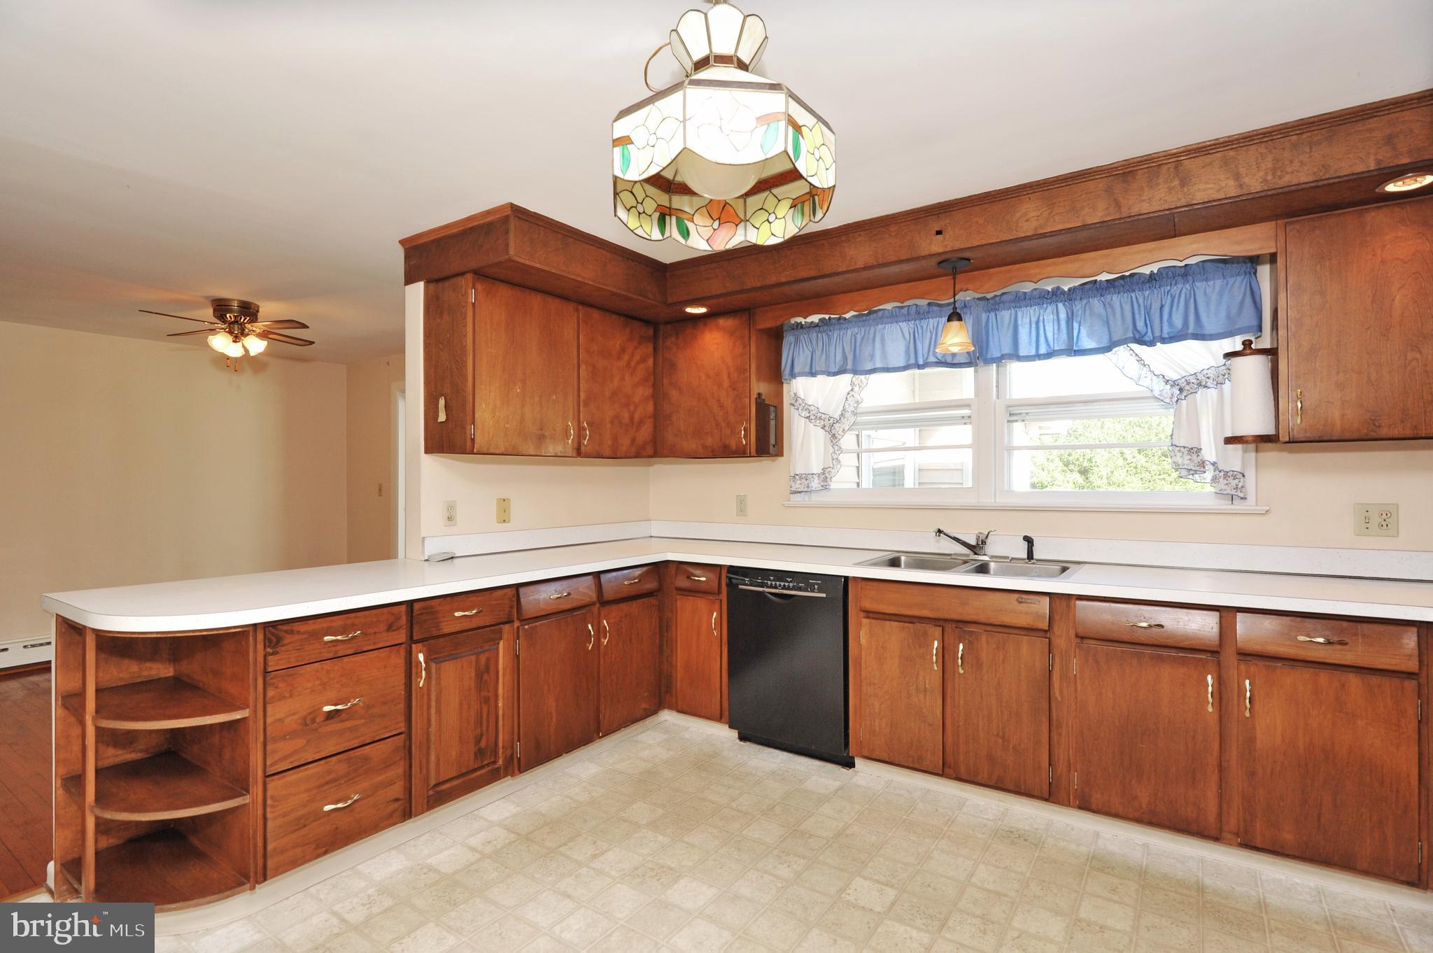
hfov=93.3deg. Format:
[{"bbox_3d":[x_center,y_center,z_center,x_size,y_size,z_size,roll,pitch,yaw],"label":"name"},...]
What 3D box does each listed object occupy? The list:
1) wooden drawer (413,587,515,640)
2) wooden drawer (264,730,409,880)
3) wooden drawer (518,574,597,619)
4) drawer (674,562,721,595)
[{"bbox_3d":[-1.094,0.512,2.639,0.400,0.130,0.437,0,-1,33],"label":"wooden drawer"},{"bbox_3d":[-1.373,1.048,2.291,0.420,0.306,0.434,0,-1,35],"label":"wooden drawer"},{"bbox_3d":[-0.838,0.518,3.026,0.400,0.133,0.461,0,-1,33],"label":"wooden drawer"},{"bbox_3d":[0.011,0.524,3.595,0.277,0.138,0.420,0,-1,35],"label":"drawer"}]

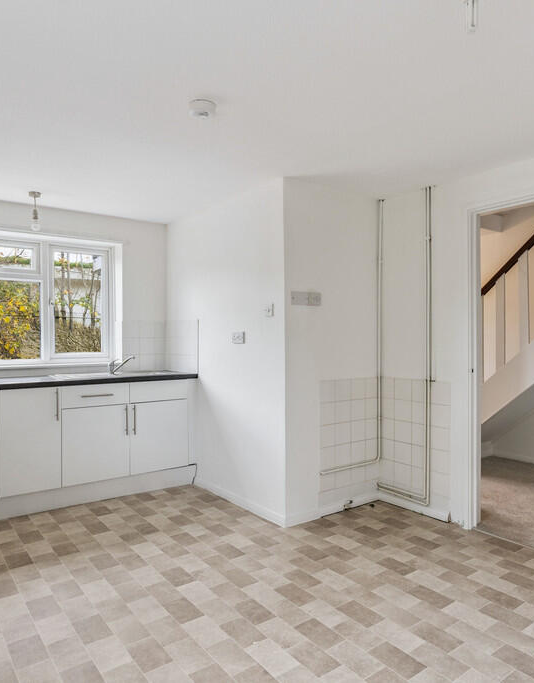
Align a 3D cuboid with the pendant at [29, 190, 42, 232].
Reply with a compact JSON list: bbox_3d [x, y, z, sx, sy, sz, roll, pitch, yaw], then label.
[{"bbox_3d":[-1.687,-0.948,3.521,0.085,0.285,0.085,0,0,-36],"label":"pendant"}]

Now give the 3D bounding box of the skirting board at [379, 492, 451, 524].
[{"bbox_3d":[1.025,1.157,3.417,0.016,0.067,0.595,0,0,-37],"label":"skirting board"}]

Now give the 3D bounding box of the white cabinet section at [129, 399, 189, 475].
[{"bbox_3d":[-0.999,0.753,4.049,0.492,0.550,0.500,0,0,-37],"label":"white cabinet section"}]

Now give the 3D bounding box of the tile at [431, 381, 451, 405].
[{"bbox_3d":[1.178,0.352,3.267,0.010,0.151,0.151,0,0,-37],"label":"tile"}]

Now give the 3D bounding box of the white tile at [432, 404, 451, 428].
[{"bbox_3d":[1.157,0.495,3.216,0.010,0.150,0.150,0,0,-36],"label":"white tile"}]

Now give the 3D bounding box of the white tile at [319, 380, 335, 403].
[{"bbox_3d":[0.418,0.346,3.347,0.150,0.150,0.008,0,0,-37],"label":"white tile"}]

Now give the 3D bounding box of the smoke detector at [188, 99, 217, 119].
[{"bbox_3d":[-0.295,-1.062,2.230,0.125,0.040,0.125,0,0,0],"label":"smoke detector"}]

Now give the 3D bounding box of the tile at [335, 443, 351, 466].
[{"bbox_3d":[0.537,0.801,3.416,0.150,0.150,0.010,0,0,-36],"label":"tile"}]

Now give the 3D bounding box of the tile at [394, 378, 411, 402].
[{"bbox_3d":[0.993,0.351,3.511,0.010,0.151,0.151,0,0,-37],"label":"tile"}]

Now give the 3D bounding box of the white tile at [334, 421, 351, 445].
[{"bbox_3d":[0.540,0.650,3.438,0.150,0.150,0.008,0,0,-37],"label":"white tile"}]

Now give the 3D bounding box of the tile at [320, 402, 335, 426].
[{"bbox_3d":[0.418,0.498,3.347,0.150,0.150,0.008,0,0,-37],"label":"tile"}]

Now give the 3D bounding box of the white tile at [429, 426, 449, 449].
[{"bbox_3d":[1.178,0.658,3.269,0.010,0.151,0.151,0,0,-37],"label":"white tile"}]

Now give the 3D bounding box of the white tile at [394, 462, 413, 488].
[{"bbox_3d":[0.982,0.949,3.464,0.010,0.150,0.150,0,0,-36],"label":"white tile"}]

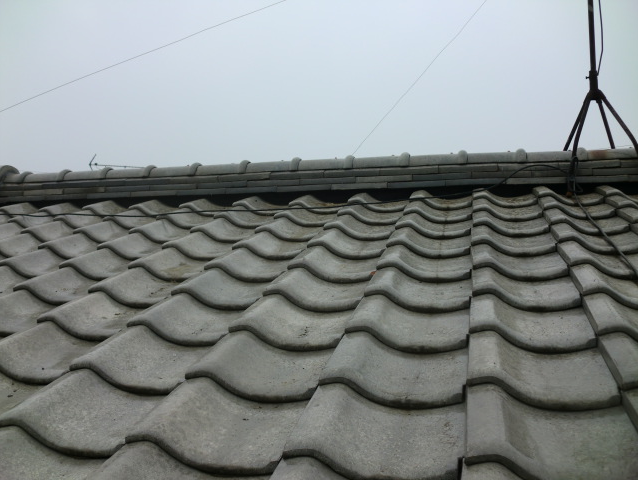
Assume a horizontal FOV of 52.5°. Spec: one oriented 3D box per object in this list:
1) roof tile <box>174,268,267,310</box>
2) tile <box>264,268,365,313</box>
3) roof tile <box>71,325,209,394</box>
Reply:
[{"bbox_3d":[-0.230,0.132,1.873,0.285,0.063,0.280,-1,11,14],"label":"roof tile"},{"bbox_3d":[0.027,0.129,1.808,0.285,0.063,0.280,-1,11,14],"label":"tile"},{"bbox_3d":[-0.339,0.252,1.432,0.285,0.063,0.280,-1,11,14],"label":"roof tile"}]

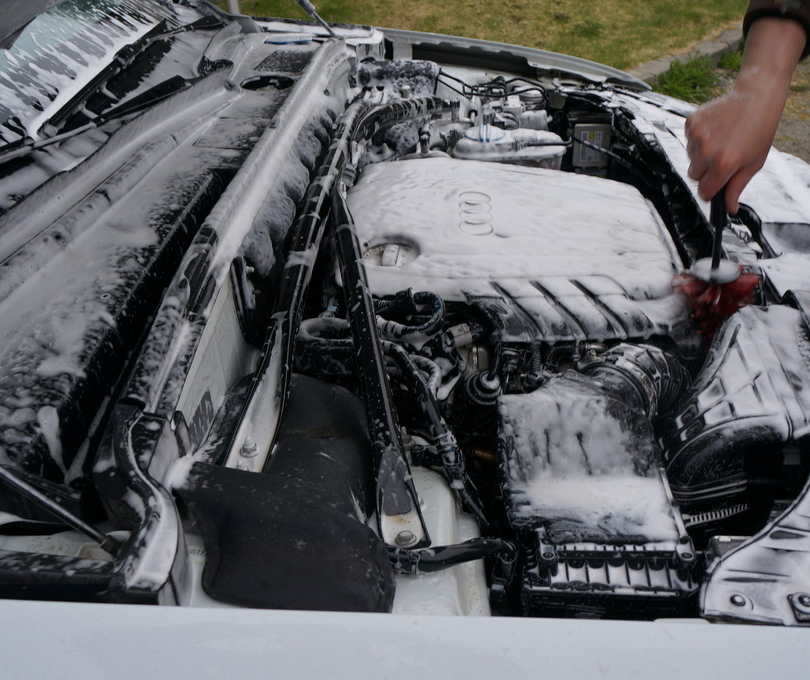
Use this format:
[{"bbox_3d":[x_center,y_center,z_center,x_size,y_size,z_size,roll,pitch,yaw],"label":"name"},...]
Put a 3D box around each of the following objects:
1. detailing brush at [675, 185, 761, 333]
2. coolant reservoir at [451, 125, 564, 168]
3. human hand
[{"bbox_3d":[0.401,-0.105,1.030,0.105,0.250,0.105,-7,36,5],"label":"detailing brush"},{"bbox_3d":[0.186,-0.332,1.503,0.205,0.155,0.150,-1,37,1],"label":"coolant reservoir"},{"bbox_3d":[0.409,-0.275,0.970,0.110,0.225,0.092,17,5,16],"label":"human hand"}]

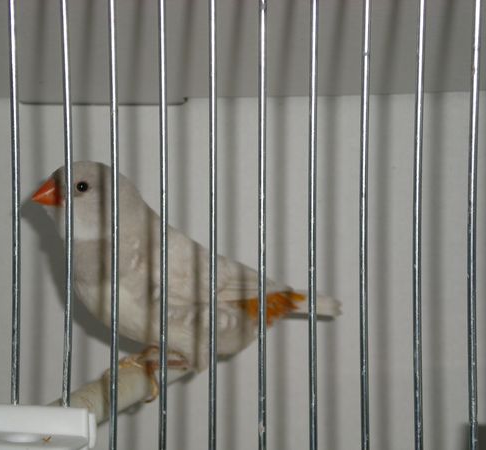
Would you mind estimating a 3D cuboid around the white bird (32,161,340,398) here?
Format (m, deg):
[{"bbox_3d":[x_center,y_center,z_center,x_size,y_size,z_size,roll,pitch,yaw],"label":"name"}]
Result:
[{"bbox_3d":[-0.018,0.018,0.635,0.100,0.075,0.042,0,5,-3],"label":"white bird"}]

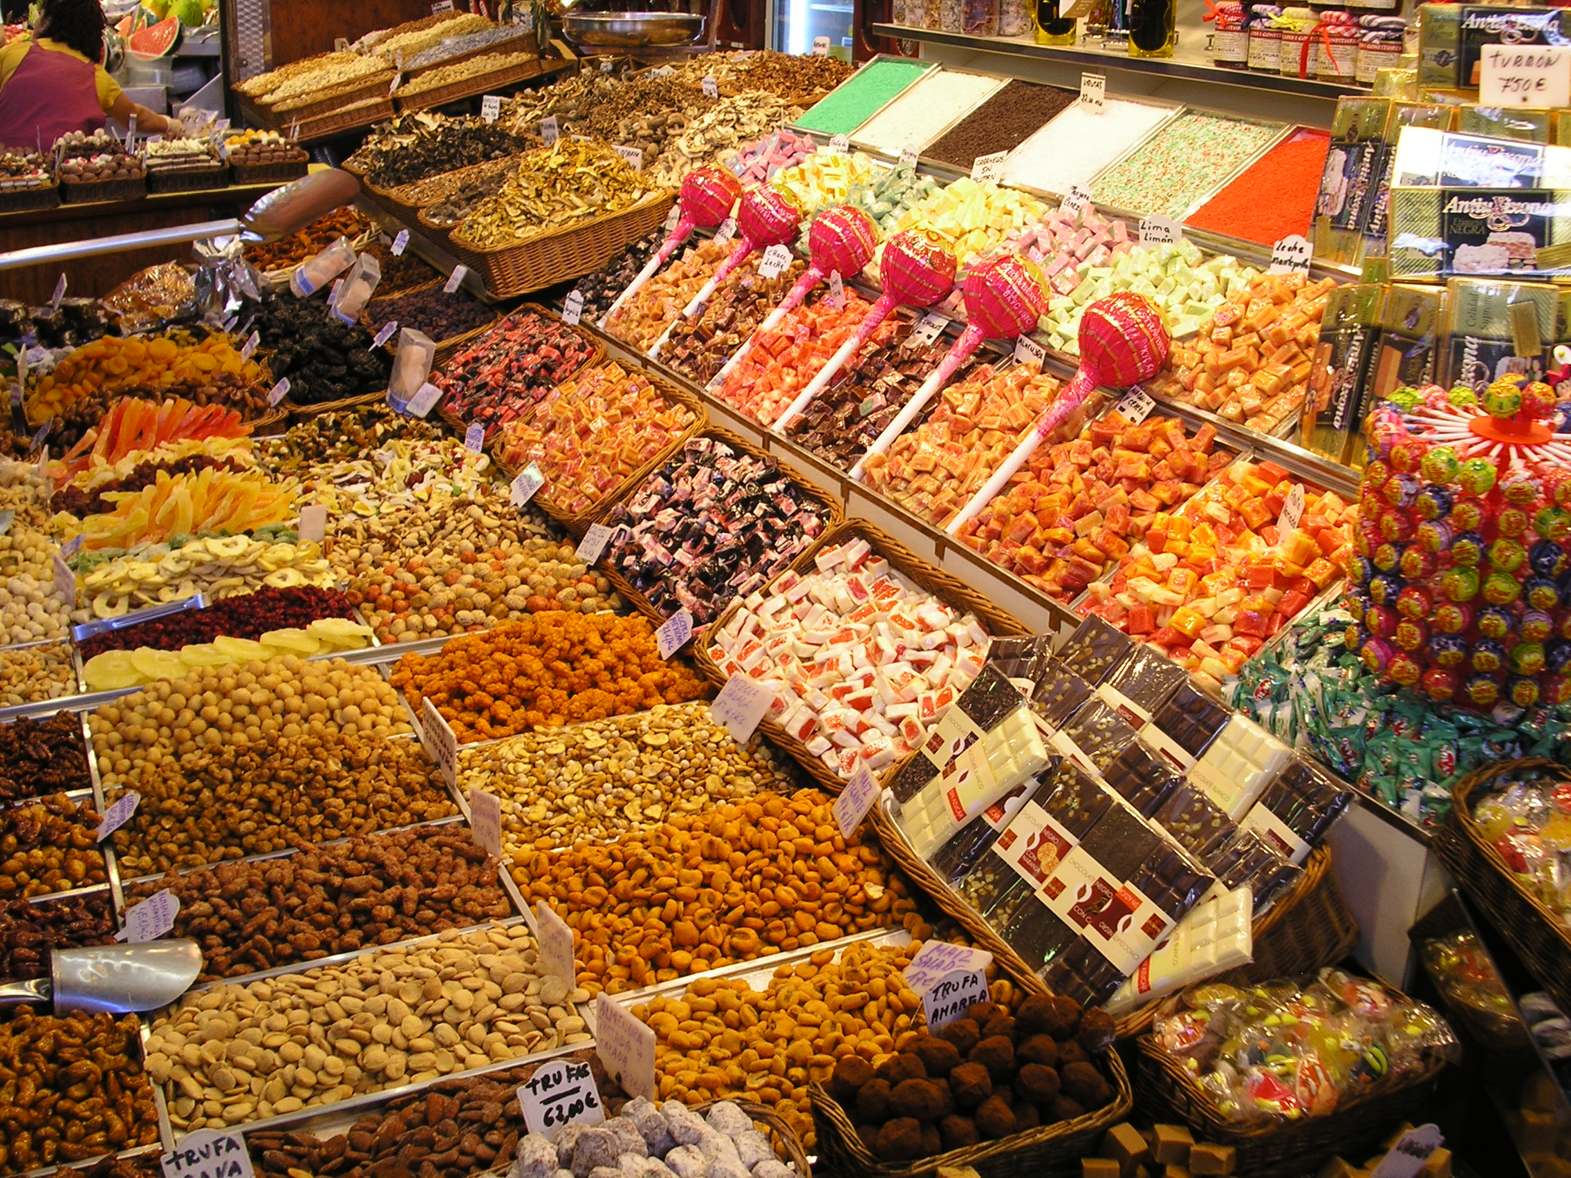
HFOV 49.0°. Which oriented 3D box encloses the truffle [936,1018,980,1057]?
[{"bbox_3d":[0.124,0.324,1.243,0.032,0.031,0.032,1,22,0],"label":"truffle"}]

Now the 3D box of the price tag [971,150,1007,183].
[{"bbox_3d":[0.302,-0.627,2.566,0.058,0.045,0.003,20,3,40],"label":"price tag"}]

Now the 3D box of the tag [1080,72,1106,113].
[{"bbox_3d":[0.458,-0.739,2.568,0.003,0.056,0.056,-12,25,-30],"label":"tag"}]

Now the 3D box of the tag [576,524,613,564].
[{"bbox_3d":[-0.237,-0.056,2.140,0.036,0.052,0.004,18,-14,36],"label":"tag"}]

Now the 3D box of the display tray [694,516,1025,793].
[{"bbox_3d":[0.092,0.084,1.810,0.251,0.085,0.392,-41,33,-7],"label":"display tray"}]

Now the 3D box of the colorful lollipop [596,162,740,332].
[{"bbox_3d":[-0.202,-0.575,2.910,0.106,0.349,0.106,39,3,-38],"label":"colorful lollipop"}]

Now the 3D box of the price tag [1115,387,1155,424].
[{"bbox_3d":[0.392,-0.206,1.934,0.003,0.035,0.041,21,24,-41],"label":"price tag"}]

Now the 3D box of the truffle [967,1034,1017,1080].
[{"bbox_3d":[0.145,0.331,1.217,0.034,0.032,0.034,1,22,0],"label":"truffle"}]

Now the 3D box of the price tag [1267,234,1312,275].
[{"bbox_3d":[0.553,-0.364,1.890,0.044,0.050,0.004,10,16,21],"label":"price tag"}]

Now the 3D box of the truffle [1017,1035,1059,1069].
[{"bbox_3d":[0.180,0.332,1.229,0.031,0.030,0.031,1,22,0],"label":"truffle"}]

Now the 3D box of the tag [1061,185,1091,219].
[{"bbox_3d":[0.374,-0.500,2.230,0.004,0.050,0.048,13,14,-37],"label":"tag"}]

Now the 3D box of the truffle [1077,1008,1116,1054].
[{"bbox_3d":[0.233,0.331,1.290,0.030,0.033,0.031,1,21,0],"label":"truffle"}]

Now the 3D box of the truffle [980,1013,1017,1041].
[{"bbox_3d":[0.154,0.321,1.249,0.029,0.028,0.029,1,22,0],"label":"truffle"}]

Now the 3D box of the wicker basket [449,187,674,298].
[{"bbox_3d":[-0.374,-0.605,2.930,0.338,0.080,0.225,-22,29,-17],"label":"wicker basket"}]

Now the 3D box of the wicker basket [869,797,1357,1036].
[{"bbox_3d":[0.289,0.244,1.560,0.250,0.122,0.420,-39,33,-4],"label":"wicker basket"}]

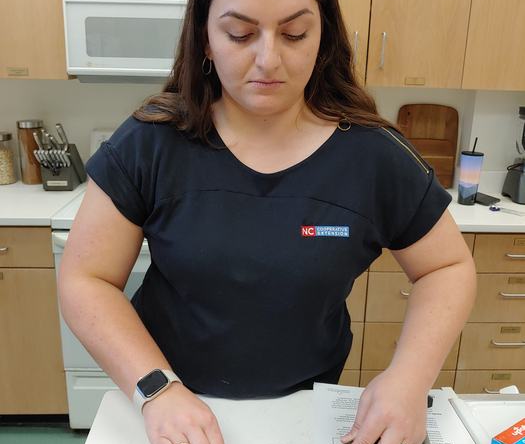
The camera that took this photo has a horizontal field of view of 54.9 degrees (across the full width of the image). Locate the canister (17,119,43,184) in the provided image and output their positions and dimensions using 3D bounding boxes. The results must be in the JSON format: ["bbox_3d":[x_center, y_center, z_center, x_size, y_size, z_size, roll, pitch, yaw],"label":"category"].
[{"bbox_3d":[-1.035,-0.312,2.283,0.108,0.280,0.108,1,15,-2],"label":"canister"}]

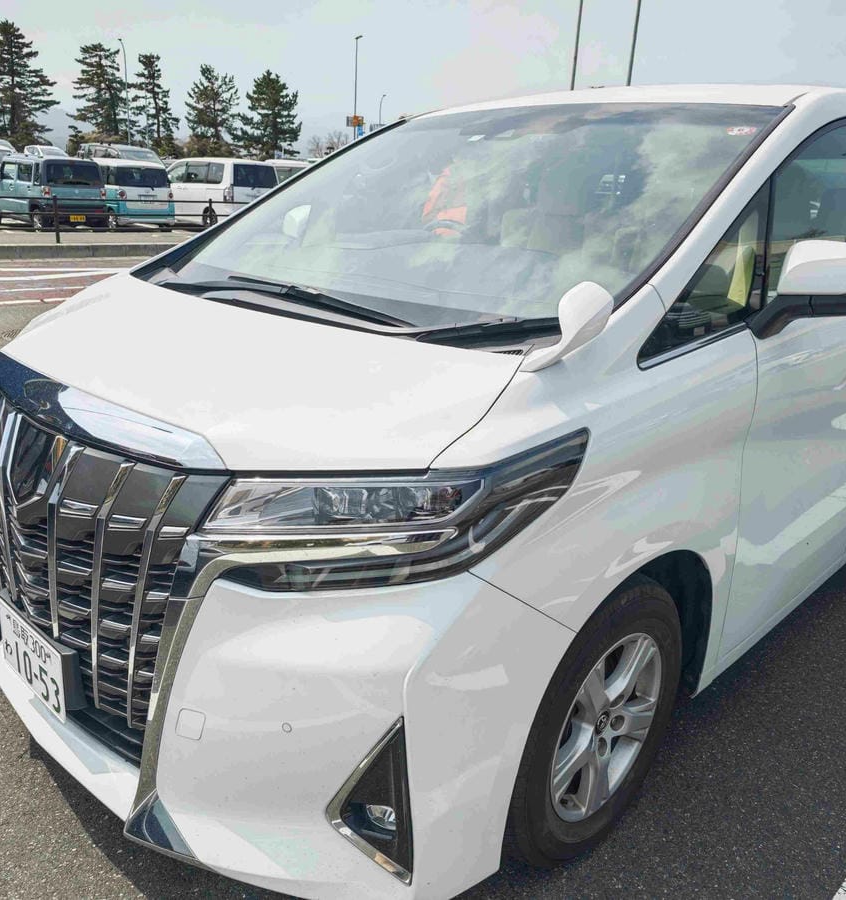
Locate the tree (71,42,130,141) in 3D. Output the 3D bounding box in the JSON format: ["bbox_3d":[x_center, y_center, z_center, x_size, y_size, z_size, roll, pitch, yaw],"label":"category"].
[{"bbox_3d":[-23.375,-24.514,57.908,3.934,9.223,3.934,-4,20,-21],"label":"tree"}]

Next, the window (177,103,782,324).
[{"bbox_3d":[0.129,-0.758,2.303,1.480,0.230,1.100,19,55,41],"label":"window"}]

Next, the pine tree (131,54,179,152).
[{"bbox_3d":[-20.200,-25.816,59.864,3.400,7.250,3.400,-3,19,-18],"label":"pine tree"}]

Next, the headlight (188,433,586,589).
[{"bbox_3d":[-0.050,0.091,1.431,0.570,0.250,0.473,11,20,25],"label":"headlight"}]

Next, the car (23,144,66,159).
[{"bbox_3d":[-20.397,-15.778,43.434,4.000,1.520,1.680,20,24,41],"label":"car"}]

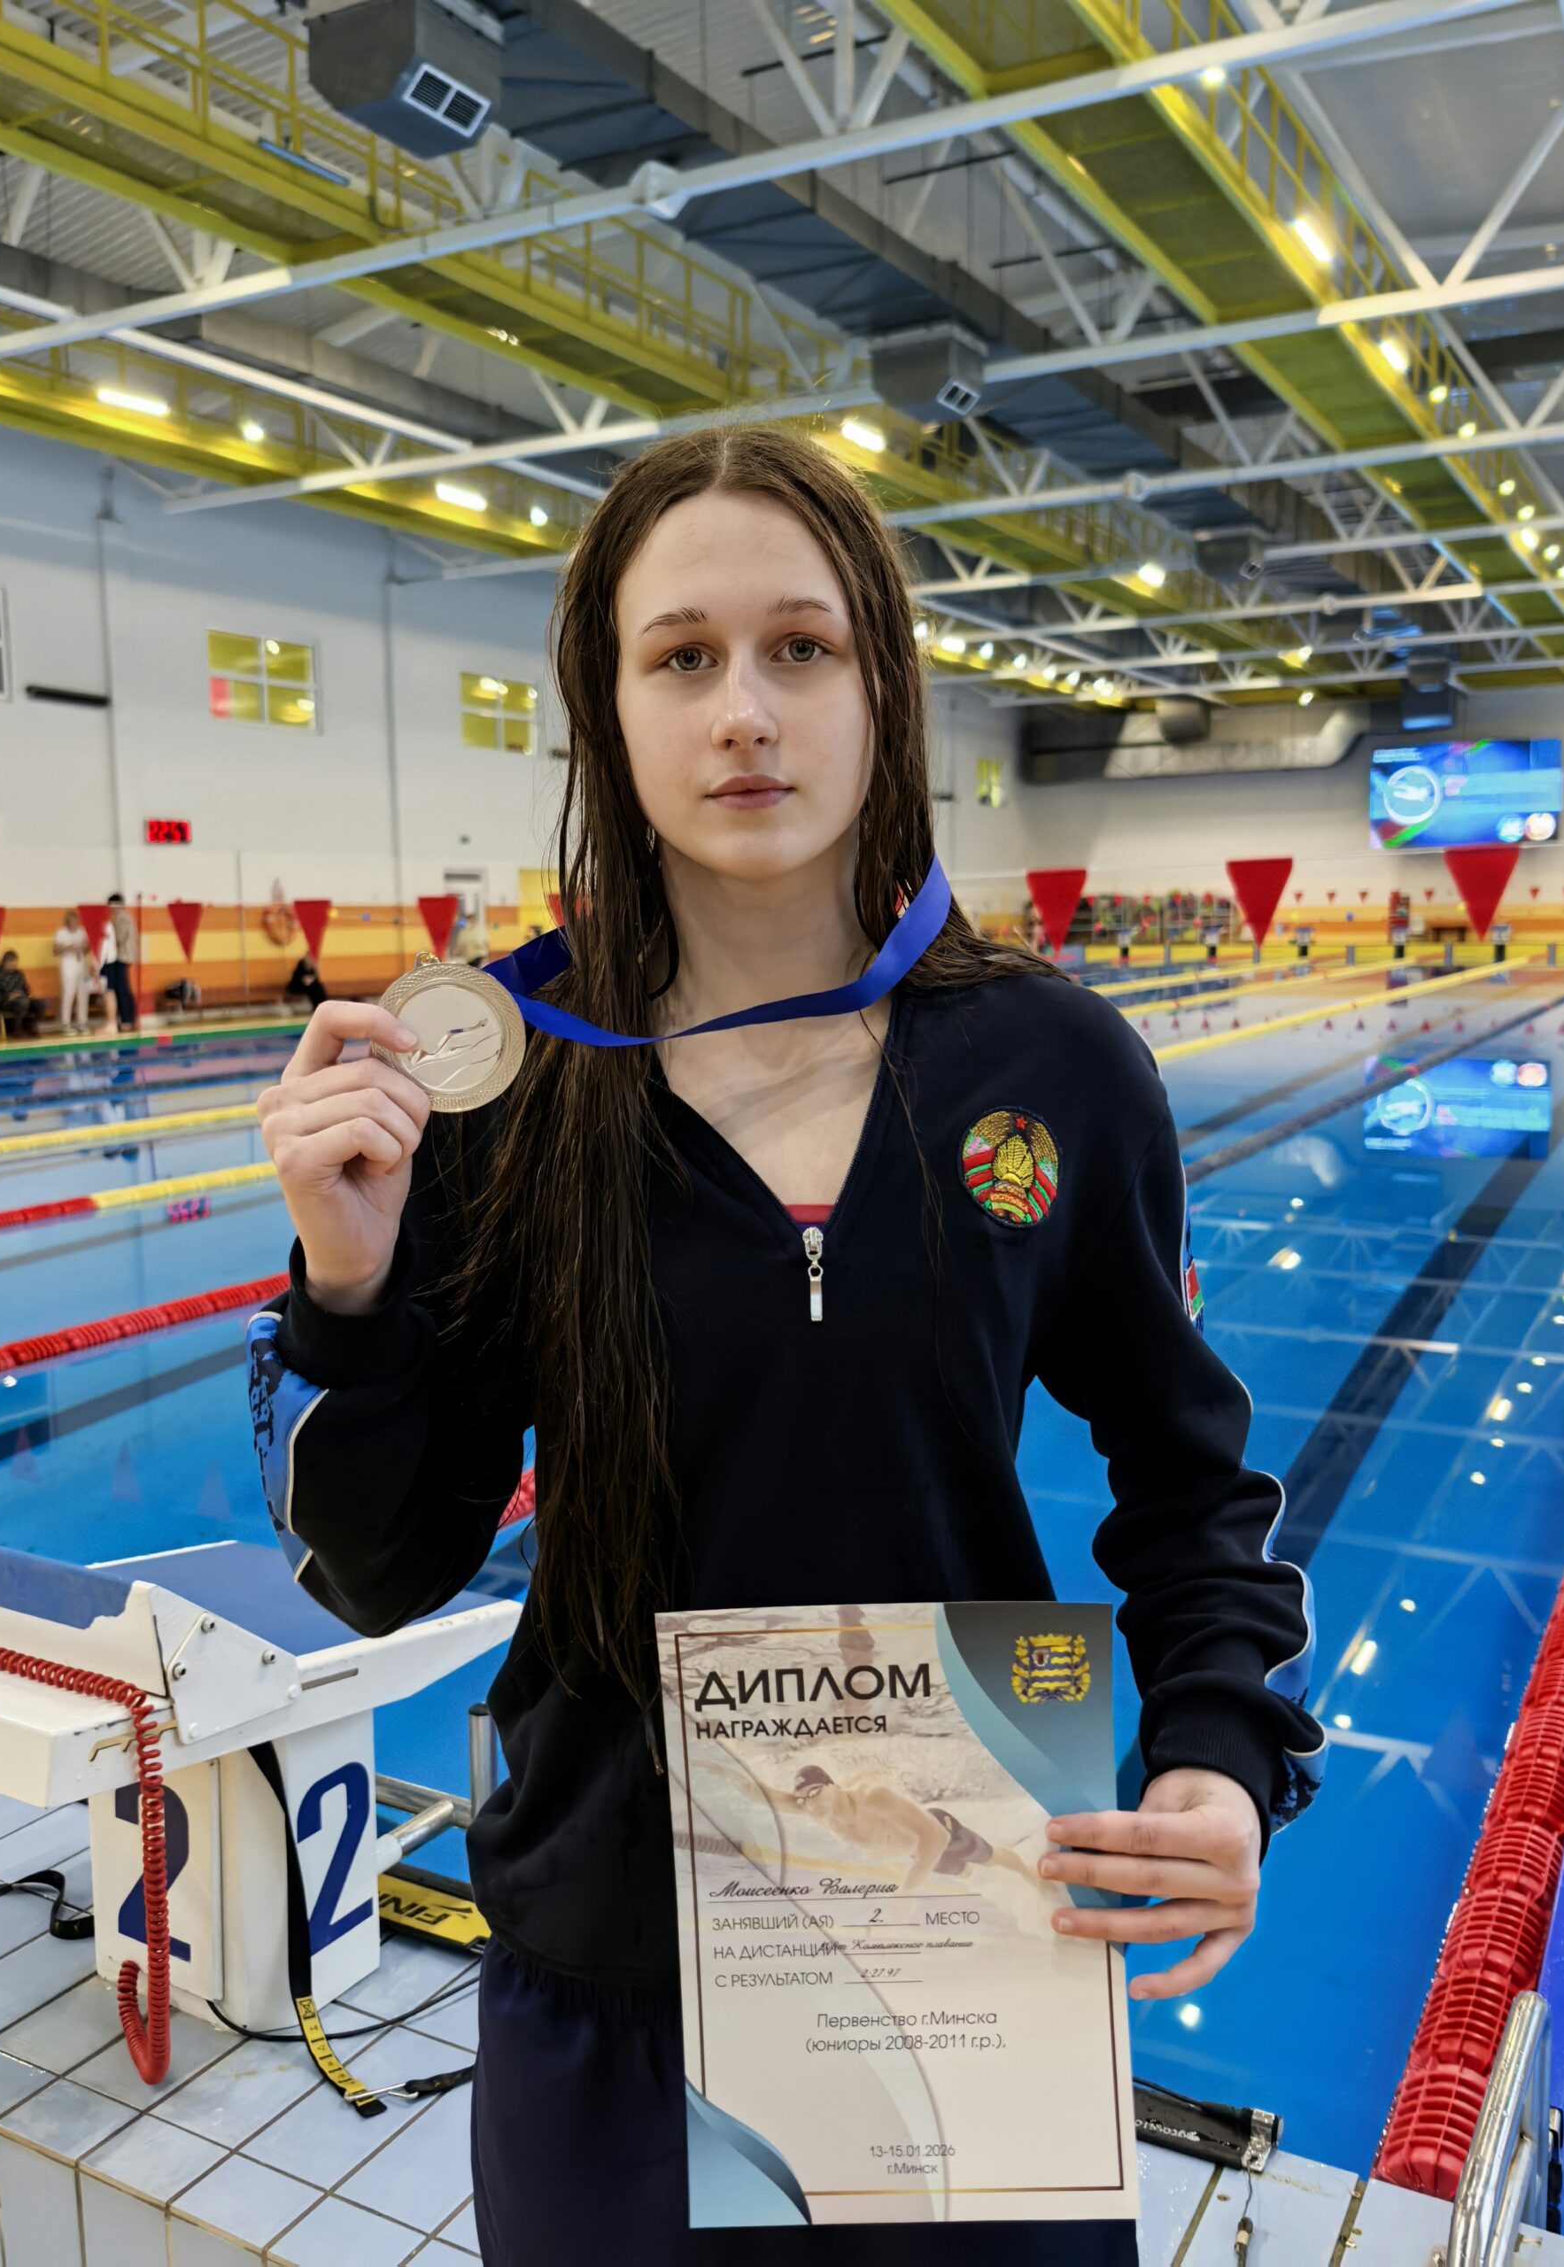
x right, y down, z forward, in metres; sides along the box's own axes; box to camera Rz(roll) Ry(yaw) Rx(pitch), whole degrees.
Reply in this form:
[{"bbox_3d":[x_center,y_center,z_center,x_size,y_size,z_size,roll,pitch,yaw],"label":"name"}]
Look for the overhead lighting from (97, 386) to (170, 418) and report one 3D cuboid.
[{"bbox_3d":[-7.594,-8.530,20.631,0.150,0.170,1.050,3,8,29],"label":"overhead lighting"}]

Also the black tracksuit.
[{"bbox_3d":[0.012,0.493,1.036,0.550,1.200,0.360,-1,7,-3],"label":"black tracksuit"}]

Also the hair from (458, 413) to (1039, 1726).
[{"bbox_3d":[-0.013,-0.047,1.002,0.310,0.690,0.250,-1,7,-1],"label":"hair"}]

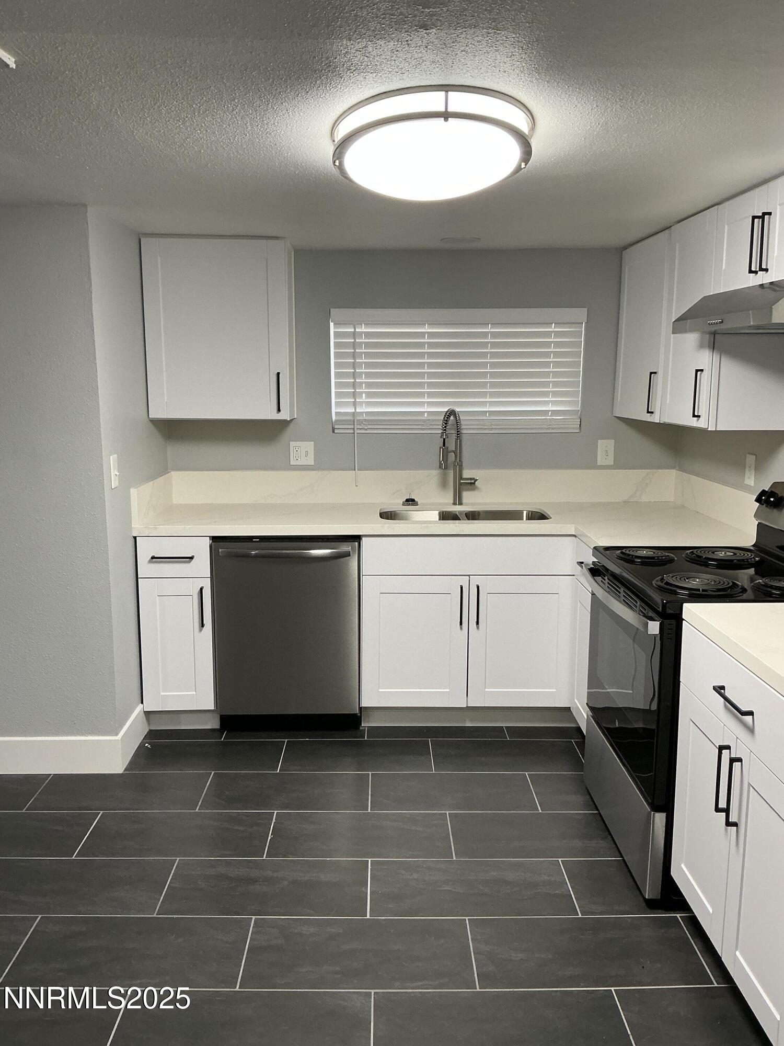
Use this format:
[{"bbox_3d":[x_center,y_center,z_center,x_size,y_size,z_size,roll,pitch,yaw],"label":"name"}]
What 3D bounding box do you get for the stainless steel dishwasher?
[{"bbox_3d":[-0.448,0.445,3.864,0.602,0.860,0.610,0,10,-1],"label":"stainless steel dishwasher"}]

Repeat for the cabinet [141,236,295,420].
[{"bbox_3d":[-0.756,-0.854,3.772,0.607,0.760,0.320,0,10,-1],"label":"cabinet"}]

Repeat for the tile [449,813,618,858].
[{"bbox_3d":[0.503,1.051,2.850,0.605,0.010,0.298,0,10,-1],"label":"tile"}]

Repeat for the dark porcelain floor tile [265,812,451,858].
[{"bbox_3d":[-0.105,1.051,2.847,0.605,0.010,0.298,0,10,-1],"label":"dark porcelain floor tile"}]

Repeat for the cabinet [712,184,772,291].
[{"bbox_3d":[1.243,-0.873,2.622,0.320,0.296,0.380,0,10,-1],"label":"cabinet"}]

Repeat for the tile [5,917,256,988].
[{"bbox_3d":[-0.701,1.162,2.283,0.609,0.010,0.295,0,10,-1],"label":"tile"}]

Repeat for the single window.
[{"bbox_3d":[0.321,-0.715,3.991,1.185,0.574,0.090,0,10,-1],"label":"single window"}]

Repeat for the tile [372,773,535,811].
[{"bbox_3d":[0.225,1.010,3.155,0.608,0.010,0.299,0,10,-1],"label":"tile"}]

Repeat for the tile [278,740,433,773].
[{"bbox_3d":[-0.141,0.956,3.441,0.608,0.010,0.299,0,10,-1],"label":"tile"}]

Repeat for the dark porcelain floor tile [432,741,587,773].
[{"bbox_3d":[0.471,0.959,3.469,0.609,0.010,0.295,0,10,-1],"label":"dark porcelain floor tile"}]

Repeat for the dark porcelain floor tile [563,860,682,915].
[{"bbox_3d":[0.851,1.118,2.579,0.608,0.010,0.299,0,10,-1],"label":"dark porcelain floor tile"}]

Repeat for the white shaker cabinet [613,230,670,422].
[{"bbox_3d":[1.229,-0.826,3.658,0.325,0.755,0.670,0,10,-1],"label":"white shaker cabinet"}]

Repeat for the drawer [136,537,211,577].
[{"bbox_3d":[-0.906,0.105,3.720,0.298,0.170,0.500,0,10,-1],"label":"drawer"}]

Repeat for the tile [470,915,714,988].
[{"bbox_3d":[0.518,1.151,2.274,0.605,0.010,0.298,0,10,-1],"label":"tile"}]

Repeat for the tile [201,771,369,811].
[{"bbox_3d":[-0.390,1.009,3.165,0.609,0.010,0.295,0,10,-1],"label":"tile"}]

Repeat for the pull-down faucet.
[{"bbox_3d":[0.318,-0.298,3.908,0.120,0.458,0.225,3,10,19],"label":"pull-down faucet"}]

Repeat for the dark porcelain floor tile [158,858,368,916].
[{"bbox_3d":[-0.376,1.111,2.580,0.609,0.010,0.295,0,10,-1],"label":"dark porcelain floor tile"}]

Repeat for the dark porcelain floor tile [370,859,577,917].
[{"bbox_3d":[0.238,1.115,2.569,0.608,0.010,0.299,0,10,-1],"label":"dark porcelain floor tile"}]

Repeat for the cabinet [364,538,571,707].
[{"bbox_3d":[0.318,0.384,3.854,0.900,0.767,0.620,0,10,-1],"label":"cabinet"}]

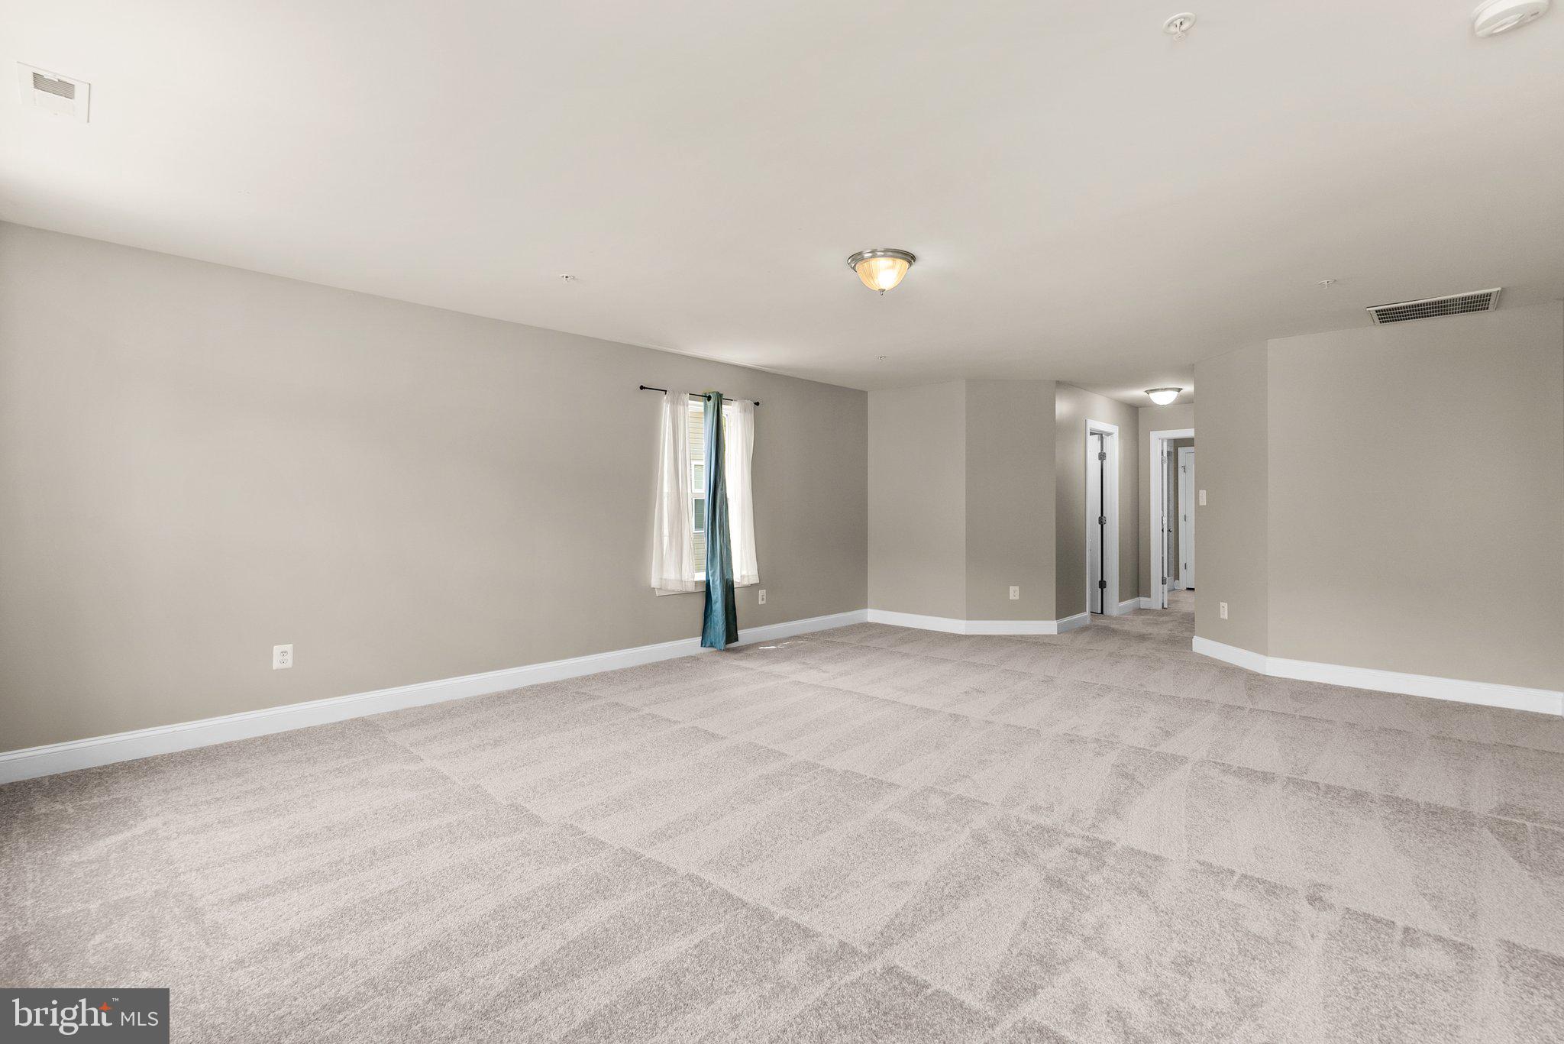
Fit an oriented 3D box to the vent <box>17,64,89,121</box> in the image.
[{"bbox_3d":[-2.186,-1.277,2.092,0.305,0.016,0.146,1,1,44],"label":"vent"}]

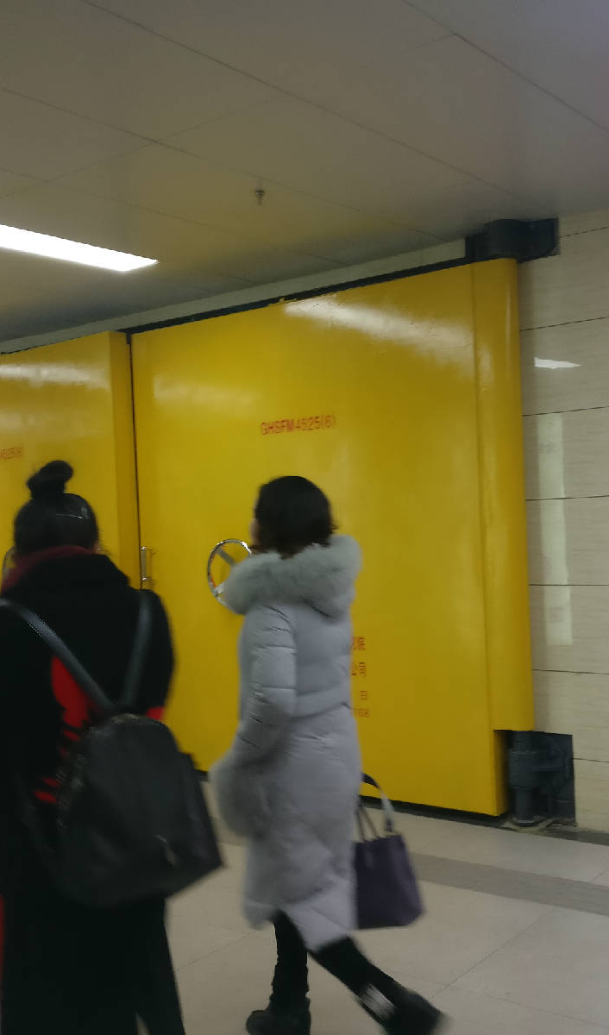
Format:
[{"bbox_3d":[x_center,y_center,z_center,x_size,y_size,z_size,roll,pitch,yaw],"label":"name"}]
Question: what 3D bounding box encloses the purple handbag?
[{"bbox_3d":[0.188,1.014,3.382,0.340,0.440,0.150,-3,-1,38],"label":"purple handbag"}]

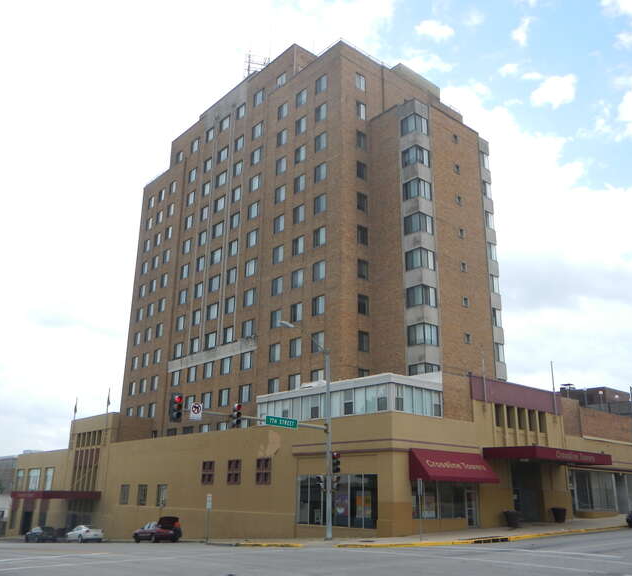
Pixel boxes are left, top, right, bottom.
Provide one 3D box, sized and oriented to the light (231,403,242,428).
[{"bbox_3d":[-3.918,6.413,31.271,0.420,1.120,0.400,16,-24,-39],"label":"light"}]

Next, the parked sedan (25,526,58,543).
[{"bbox_3d":[-31.114,27.764,70.112,1.800,1.450,4.700,16,-24,-39],"label":"parked sedan"}]

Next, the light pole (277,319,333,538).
[{"bbox_3d":[-0.573,7.718,34.163,4.200,11.400,0.450,16,-24,-39],"label":"light pole"}]

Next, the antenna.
[{"bbox_3d":[-6.148,-22.885,64.997,1.700,4.000,3.000,16,-24,-39],"label":"antenna"}]

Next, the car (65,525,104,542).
[{"bbox_3d":[-22.370,23.654,60.042,1.800,1.420,4.700,16,-24,-39],"label":"car"}]

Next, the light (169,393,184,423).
[{"bbox_3d":[-6.573,5.571,29.069,0.620,1.330,0.380,16,-24,-39],"label":"light"}]

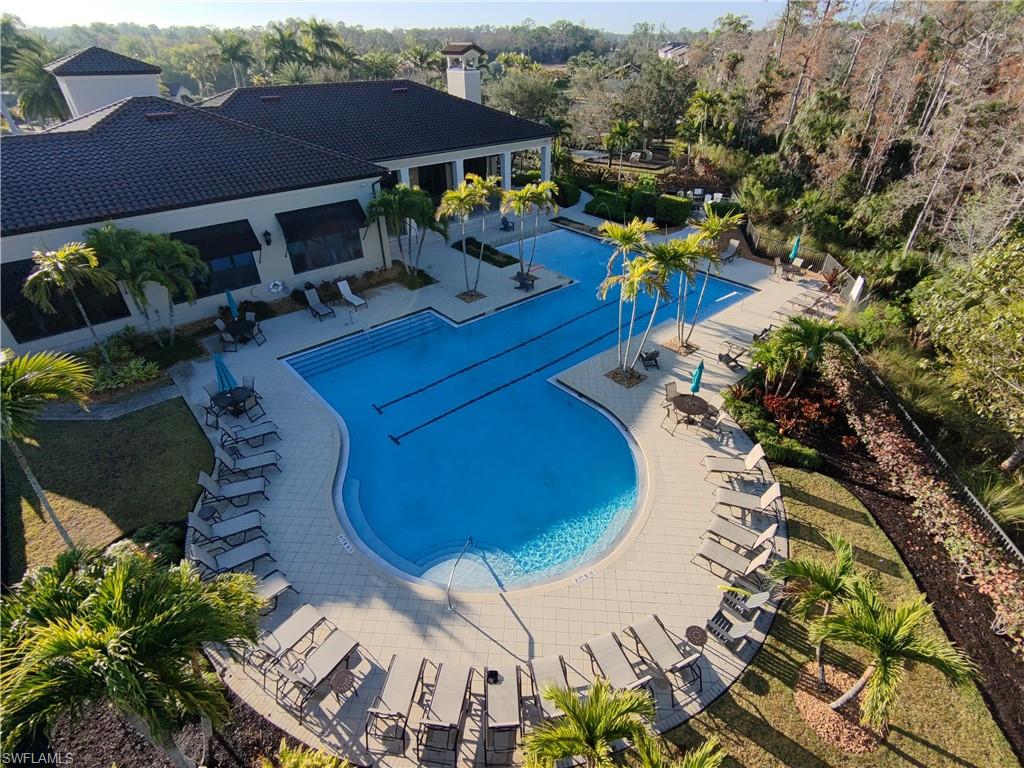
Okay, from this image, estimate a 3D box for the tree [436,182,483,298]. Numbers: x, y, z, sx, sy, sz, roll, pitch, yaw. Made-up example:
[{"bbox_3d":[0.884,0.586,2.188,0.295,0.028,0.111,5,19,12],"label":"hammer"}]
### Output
[{"bbox_3d":[-2.568,-7.405,26.192,2.500,5.800,2.400,0,34,0],"label":"tree"}]

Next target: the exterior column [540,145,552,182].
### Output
[{"bbox_3d":[2.837,-17.662,42.436,0.700,4.500,0.660,-26,42,-33],"label":"exterior column"}]

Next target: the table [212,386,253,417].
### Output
[{"bbox_3d":[-10.259,0.740,18.728,1.300,0.730,1.300,0,34,0],"label":"table"}]

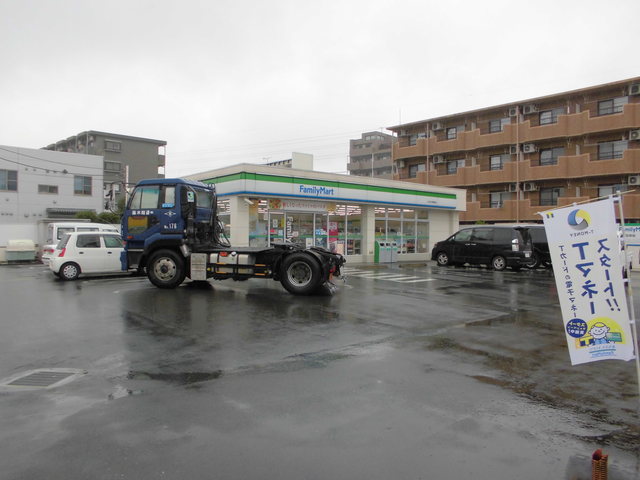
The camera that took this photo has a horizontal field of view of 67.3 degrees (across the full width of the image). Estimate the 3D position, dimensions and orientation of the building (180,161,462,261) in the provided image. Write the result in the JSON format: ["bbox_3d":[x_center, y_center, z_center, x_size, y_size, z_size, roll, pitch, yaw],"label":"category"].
[{"bbox_3d":[-1.040,-0.840,26.900,15.000,4.100,11.500,0,0,-42],"label":"building"}]

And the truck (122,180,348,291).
[{"bbox_3d":[-2.190,-0.140,13.150,5.800,2.880,2.400,0,0,15],"label":"truck"}]

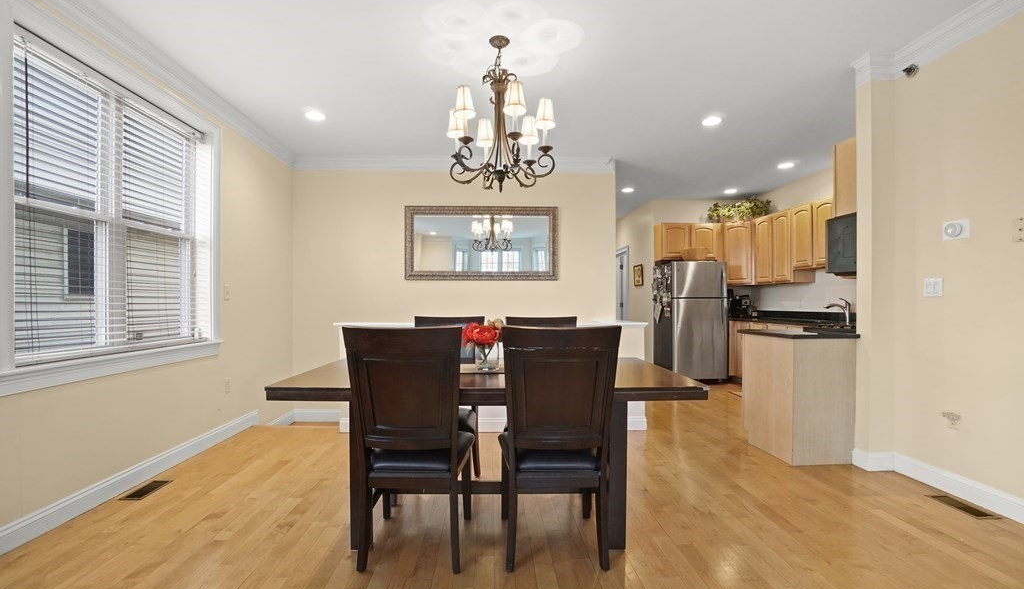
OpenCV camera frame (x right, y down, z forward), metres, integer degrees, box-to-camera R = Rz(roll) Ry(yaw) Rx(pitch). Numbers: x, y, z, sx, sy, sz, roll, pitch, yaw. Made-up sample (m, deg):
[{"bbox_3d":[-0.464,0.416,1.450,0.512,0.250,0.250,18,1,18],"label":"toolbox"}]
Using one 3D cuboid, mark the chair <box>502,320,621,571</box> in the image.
[{"bbox_3d":[0.192,0.660,2.000,0.490,1.030,0.590,0,-1,-2],"label":"chair"}]

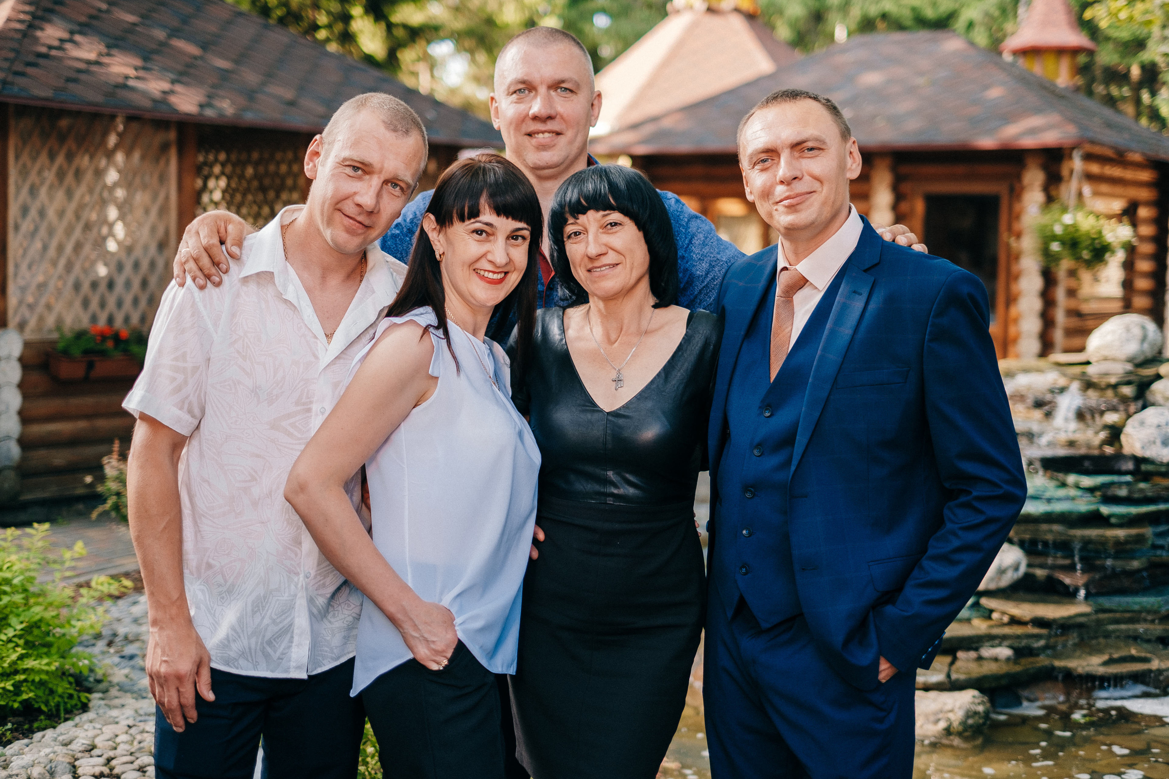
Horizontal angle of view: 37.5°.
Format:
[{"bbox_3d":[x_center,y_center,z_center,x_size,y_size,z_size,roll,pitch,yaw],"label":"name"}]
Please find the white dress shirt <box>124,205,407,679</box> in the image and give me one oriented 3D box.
[{"bbox_3d":[-0.465,0.068,2.640,0.500,0.700,0.280,1,2,-30],"label":"white dress shirt"}]

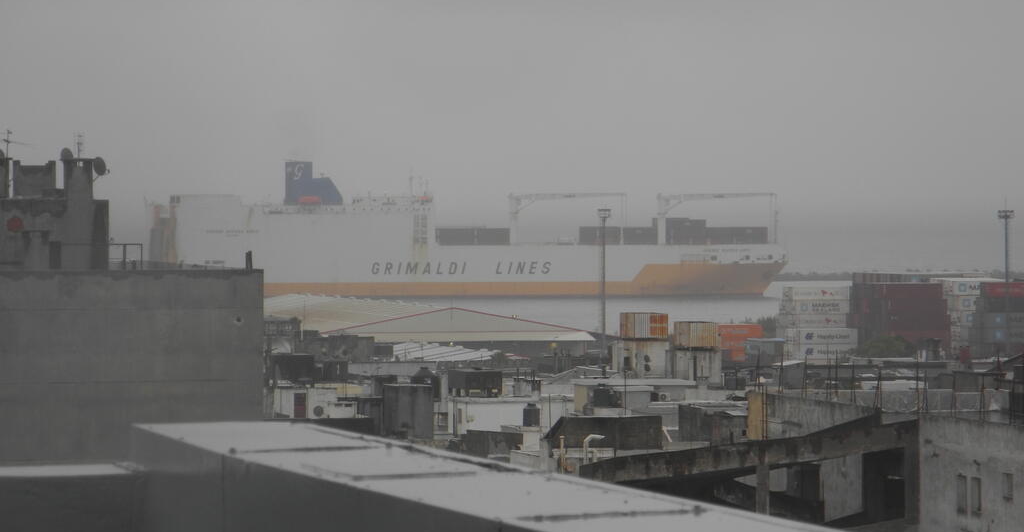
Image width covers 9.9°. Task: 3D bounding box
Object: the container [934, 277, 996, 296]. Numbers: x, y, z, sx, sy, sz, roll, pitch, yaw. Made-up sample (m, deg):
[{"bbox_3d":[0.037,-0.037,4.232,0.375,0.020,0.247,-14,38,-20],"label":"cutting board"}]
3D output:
[{"bbox_3d":[87.352,4.240,1115.000,12.190,2.750,2.440,0,1,-23],"label":"container"}]

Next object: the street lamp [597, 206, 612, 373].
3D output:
[{"bbox_3d":[16.573,4.569,1060.000,2.400,30.000,2.400,0,1,0],"label":"street lamp"}]

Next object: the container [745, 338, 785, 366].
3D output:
[{"bbox_3d":[42.679,14.621,1000.000,6.100,4.500,2.500,0,1,-23],"label":"container"}]

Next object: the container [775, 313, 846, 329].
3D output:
[{"bbox_3d":[55.659,10.068,1085.000,12.190,2.700,2.440,0,1,-23],"label":"container"}]

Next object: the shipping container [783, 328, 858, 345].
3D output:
[{"bbox_3d":[56.418,12.810,1075.000,12.190,2.800,2.440,0,1,-23],"label":"shipping container"}]

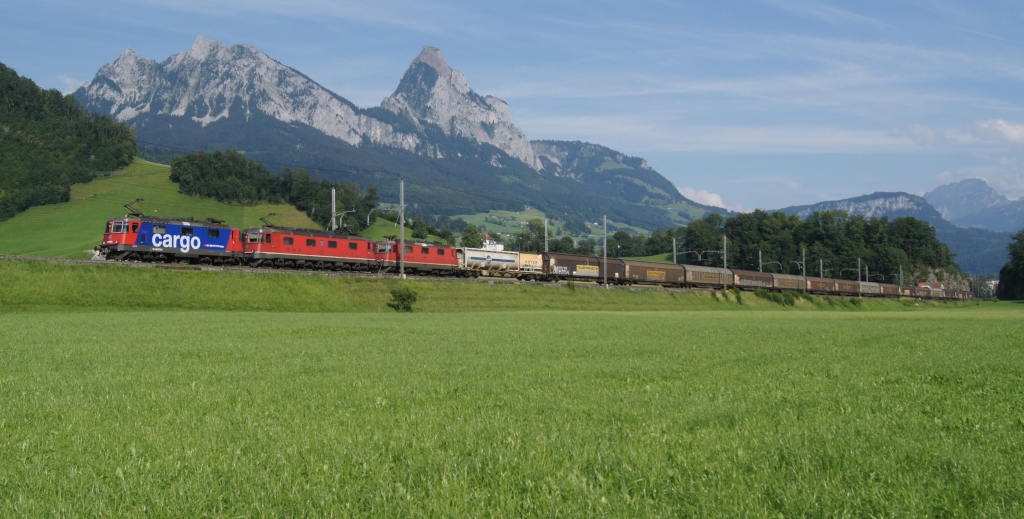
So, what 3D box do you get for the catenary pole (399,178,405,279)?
[{"bbox_3d":[-12.299,-3.466,114.400,0.290,11.300,0.290,-2,-3,33],"label":"catenary pole"}]

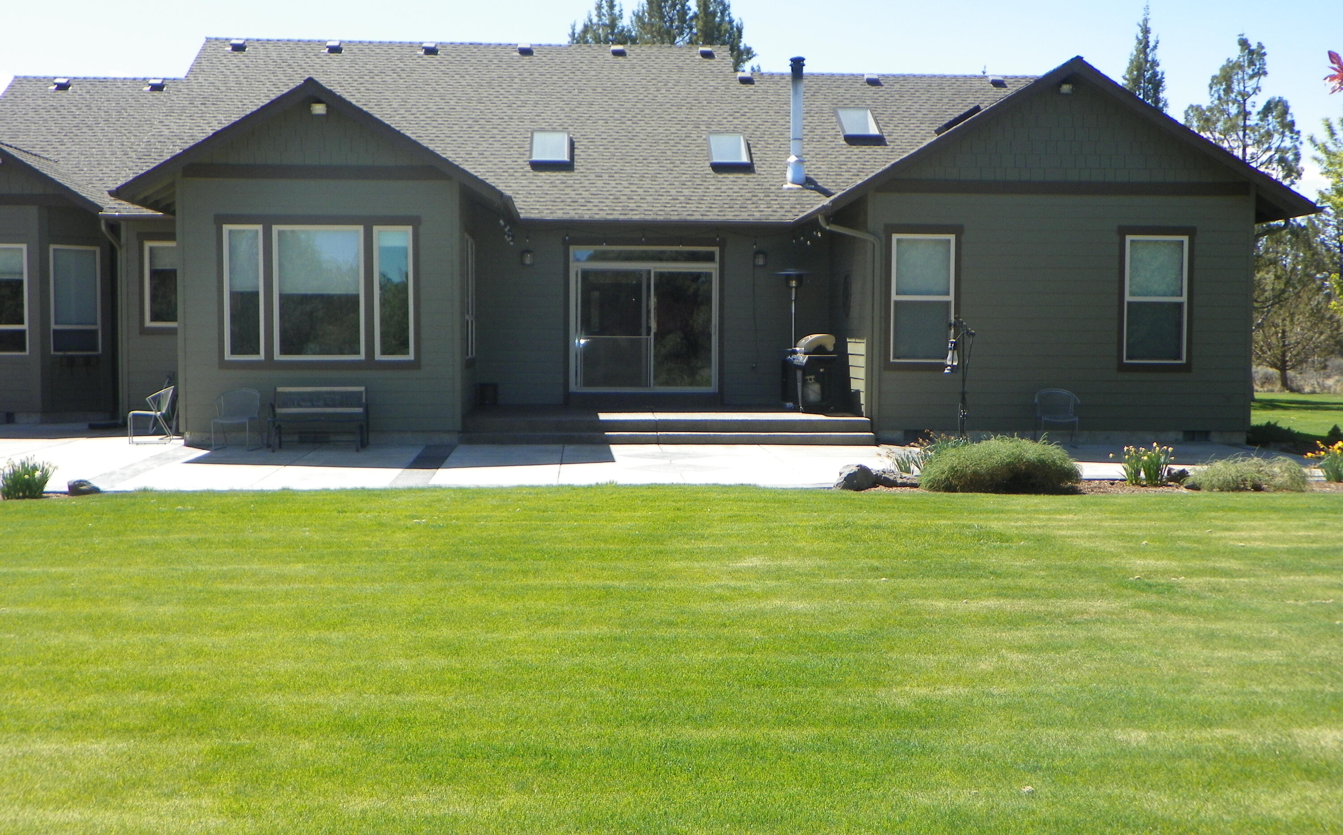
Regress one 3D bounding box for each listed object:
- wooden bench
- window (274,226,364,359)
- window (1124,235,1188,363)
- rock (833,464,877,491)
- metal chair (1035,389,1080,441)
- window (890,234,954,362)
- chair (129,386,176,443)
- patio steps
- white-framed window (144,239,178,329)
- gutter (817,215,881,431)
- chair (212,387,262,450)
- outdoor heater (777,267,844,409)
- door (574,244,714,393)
[{"bbox_3d":[-4.602,0.013,20.763,1.270,0.800,0.700,0,4,-4],"label":"wooden bench"},{"bbox_3d":[-4.749,-1.680,21.415,1.220,1.820,0.100,0,4,-4],"label":"window"},{"bbox_3d":[6.992,-1.692,22.881,0.940,1.840,0.090,0,3,-4],"label":"window"},{"bbox_3d":[1.953,0.623,16.788,0.440,0.270,0.380,0,4,-4],"label":"rock"},{"bbox_3d":[5.416,0.000,22.273,0.600,0.800,0.580,1,4,4],"label":"metal chair"},{"bbox_3d":[3.579,-1.695,22.595,0.906,1.816,0.100,0,3,-3],"label":"window"},{"bbox_3d":[-7.179,-0.047,21.988,0.600,0.770,0.540,0,3,-10],"label":"chair"},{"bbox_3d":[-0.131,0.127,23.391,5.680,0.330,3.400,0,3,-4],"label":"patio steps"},{"bbox_3d":[-7.899,-2.126,25.434,1.050,1.370,0.090,0,3,-4],"label":"white-framed window"},{"bbox_3d":[2.497,-1.303,22.319,0.880,3.080,0.220,0,4,-4],"label":"gutter"},{"bbox_3d":[-5.711,0.020,20.889,0.540,0.770,0.600,0,3,2],"label":"chair"},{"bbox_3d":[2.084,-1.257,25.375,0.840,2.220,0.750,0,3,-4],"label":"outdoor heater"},{"bbox_3d":[-0.449,-1.604,26.016,2.430,2.400,0.130,0,4,-4],"label":"door"}]

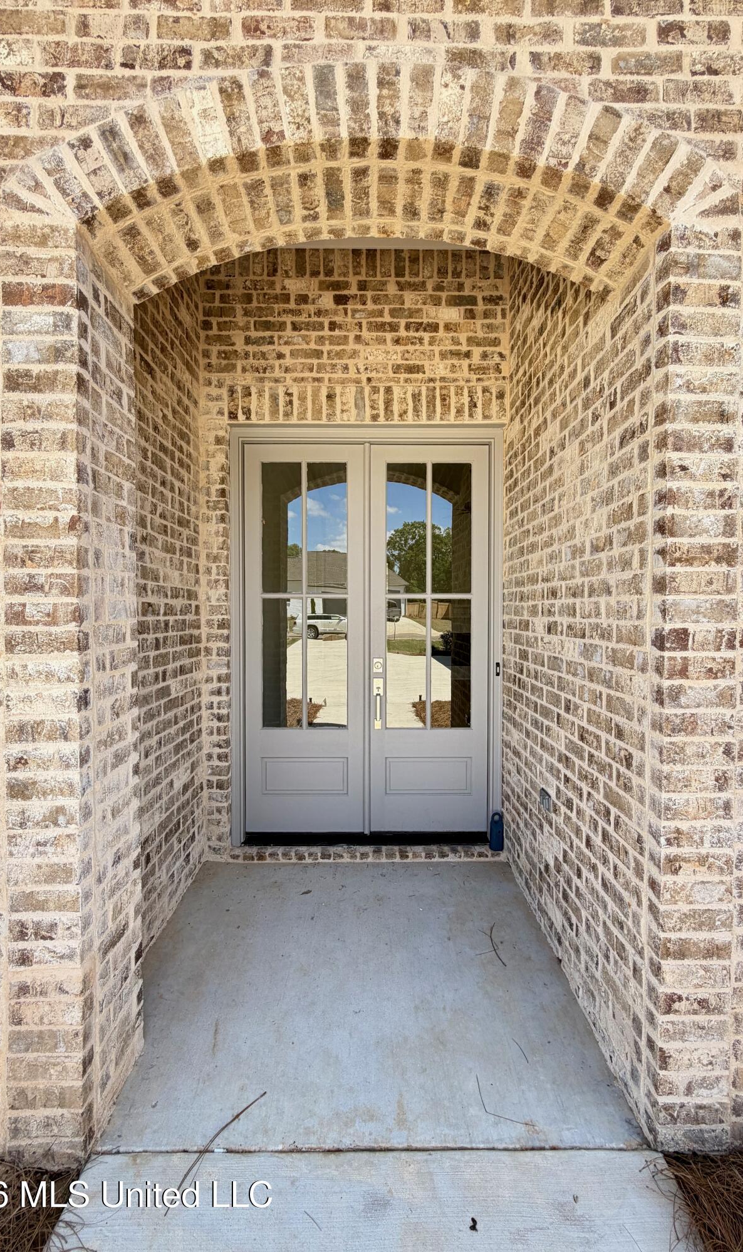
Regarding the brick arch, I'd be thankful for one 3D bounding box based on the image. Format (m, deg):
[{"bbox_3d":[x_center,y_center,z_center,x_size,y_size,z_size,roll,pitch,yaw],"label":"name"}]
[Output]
[{"bbox_3d":[-0.010,-1.355,1.600,2.060,0.470,0.340,0,1,0],"label":"brick arch"}]

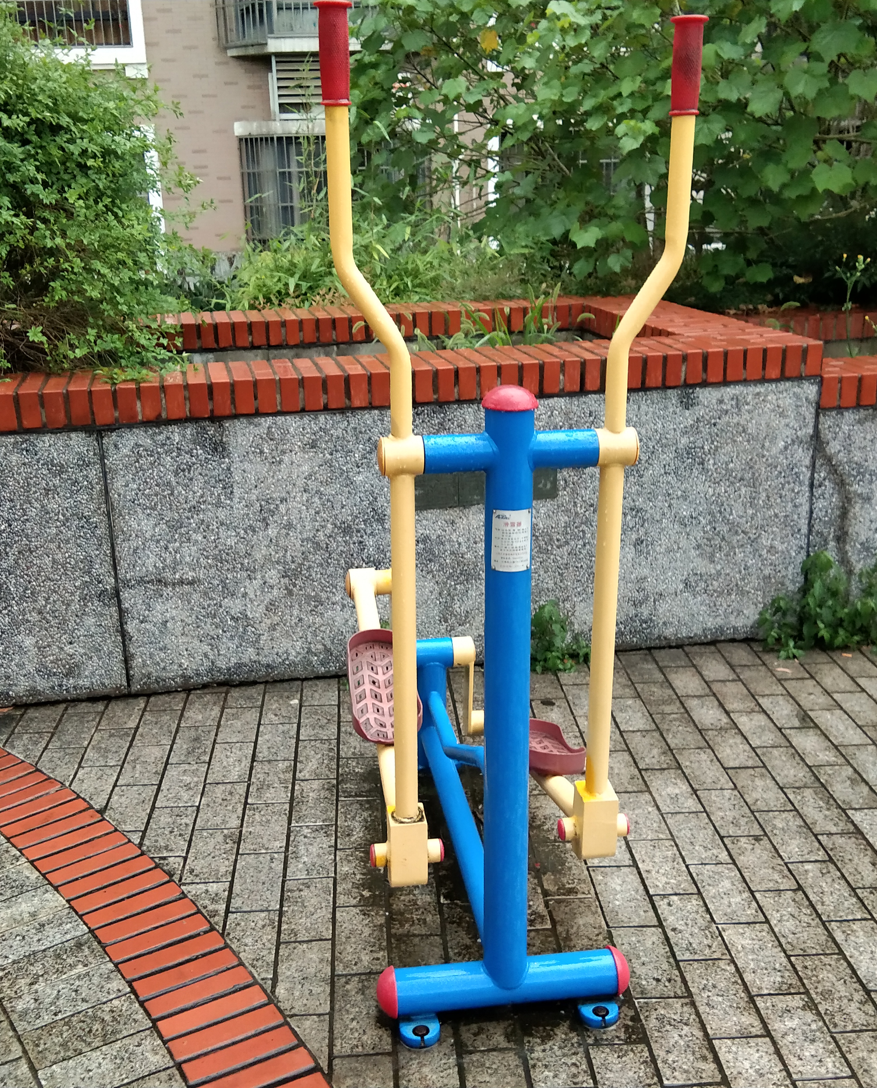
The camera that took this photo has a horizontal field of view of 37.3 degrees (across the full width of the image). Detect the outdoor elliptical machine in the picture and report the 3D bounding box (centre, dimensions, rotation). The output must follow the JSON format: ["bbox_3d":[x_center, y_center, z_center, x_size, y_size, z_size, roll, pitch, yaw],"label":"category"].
[{"bbox_3d":[0.050,-0.108,2.623,0.587,1.718,1.151,-3,16,-8],"label":"outdoor elliptical machine"}]

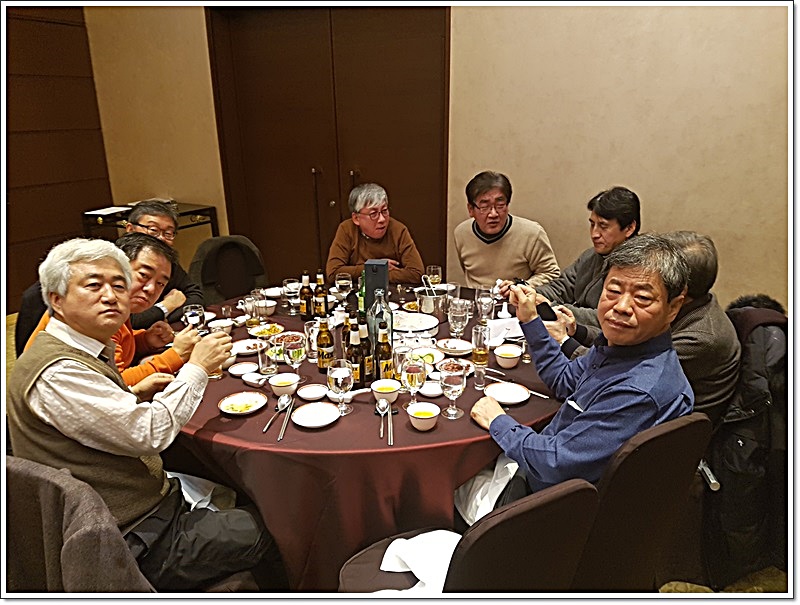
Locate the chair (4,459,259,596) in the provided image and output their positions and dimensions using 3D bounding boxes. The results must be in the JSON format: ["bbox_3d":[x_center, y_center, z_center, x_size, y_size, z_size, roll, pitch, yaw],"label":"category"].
[{"bbox_3d":[-0.658,0.698,1.664,0.570,0.910,0.480,-16,23,-41],"label":"chair"}]

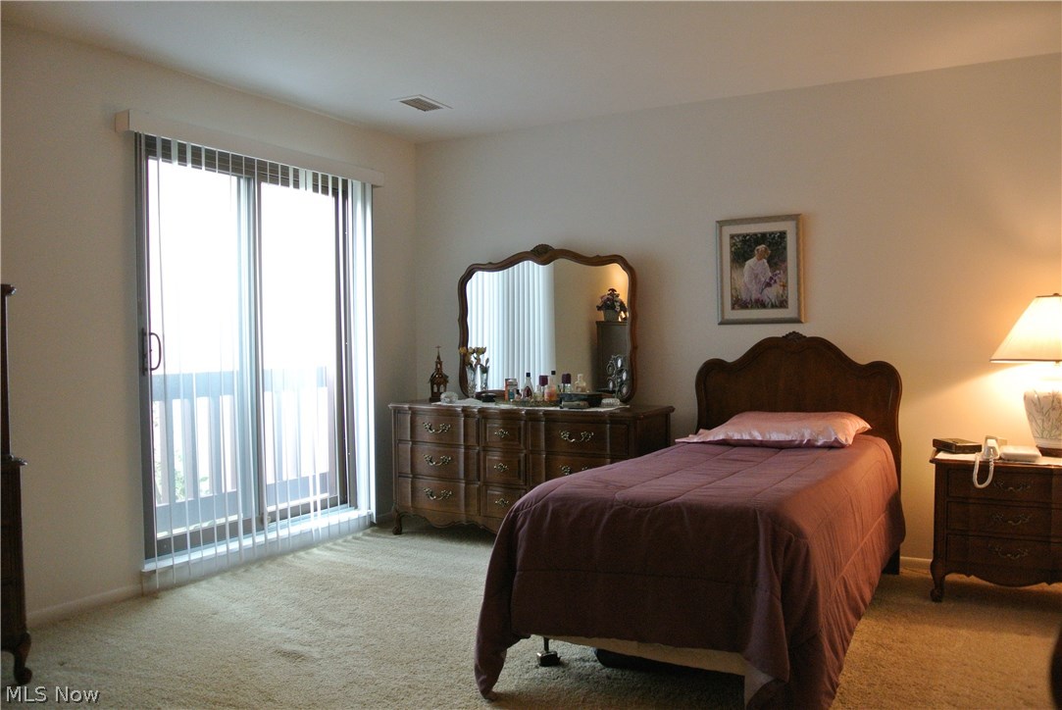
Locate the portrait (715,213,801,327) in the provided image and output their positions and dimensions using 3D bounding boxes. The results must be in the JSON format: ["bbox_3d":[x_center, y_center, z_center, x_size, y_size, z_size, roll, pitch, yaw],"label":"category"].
[{"bbox_3d":[1.216,-0.447,4.249,0.455,0.570,0.030,1,2,31],"label":"portrait"}]

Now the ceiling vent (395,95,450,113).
[{"bbox_3d":[-0.591,-1.377,4.397,0.190,0.020,0.300,1,2,31],"label":"ceiling vent"}]

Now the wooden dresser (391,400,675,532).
[{"bbox_3d":[-0.018,0.670,4.605,1.560,0.757,0.530,0,2,26],"label":"wooden dresser"}]

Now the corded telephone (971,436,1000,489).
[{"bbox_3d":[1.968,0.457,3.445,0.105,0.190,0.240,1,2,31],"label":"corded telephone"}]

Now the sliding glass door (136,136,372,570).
[{"bbox_3d":[-1.416,-0.039,4.331,0.110,2.010,1.520,1,2,31],"label":"sliding glass door"}]

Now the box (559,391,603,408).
[{"bbox_3d":[0.276,0.248,4.401,0.180,0.084,0.150,0,2,26],"label":"box"}]

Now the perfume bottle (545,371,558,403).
[{"bbox_3d":[0.113,0.184,4.576,0.058,0.178,0.050,0,2,26],"label":"perfume bottle"}]

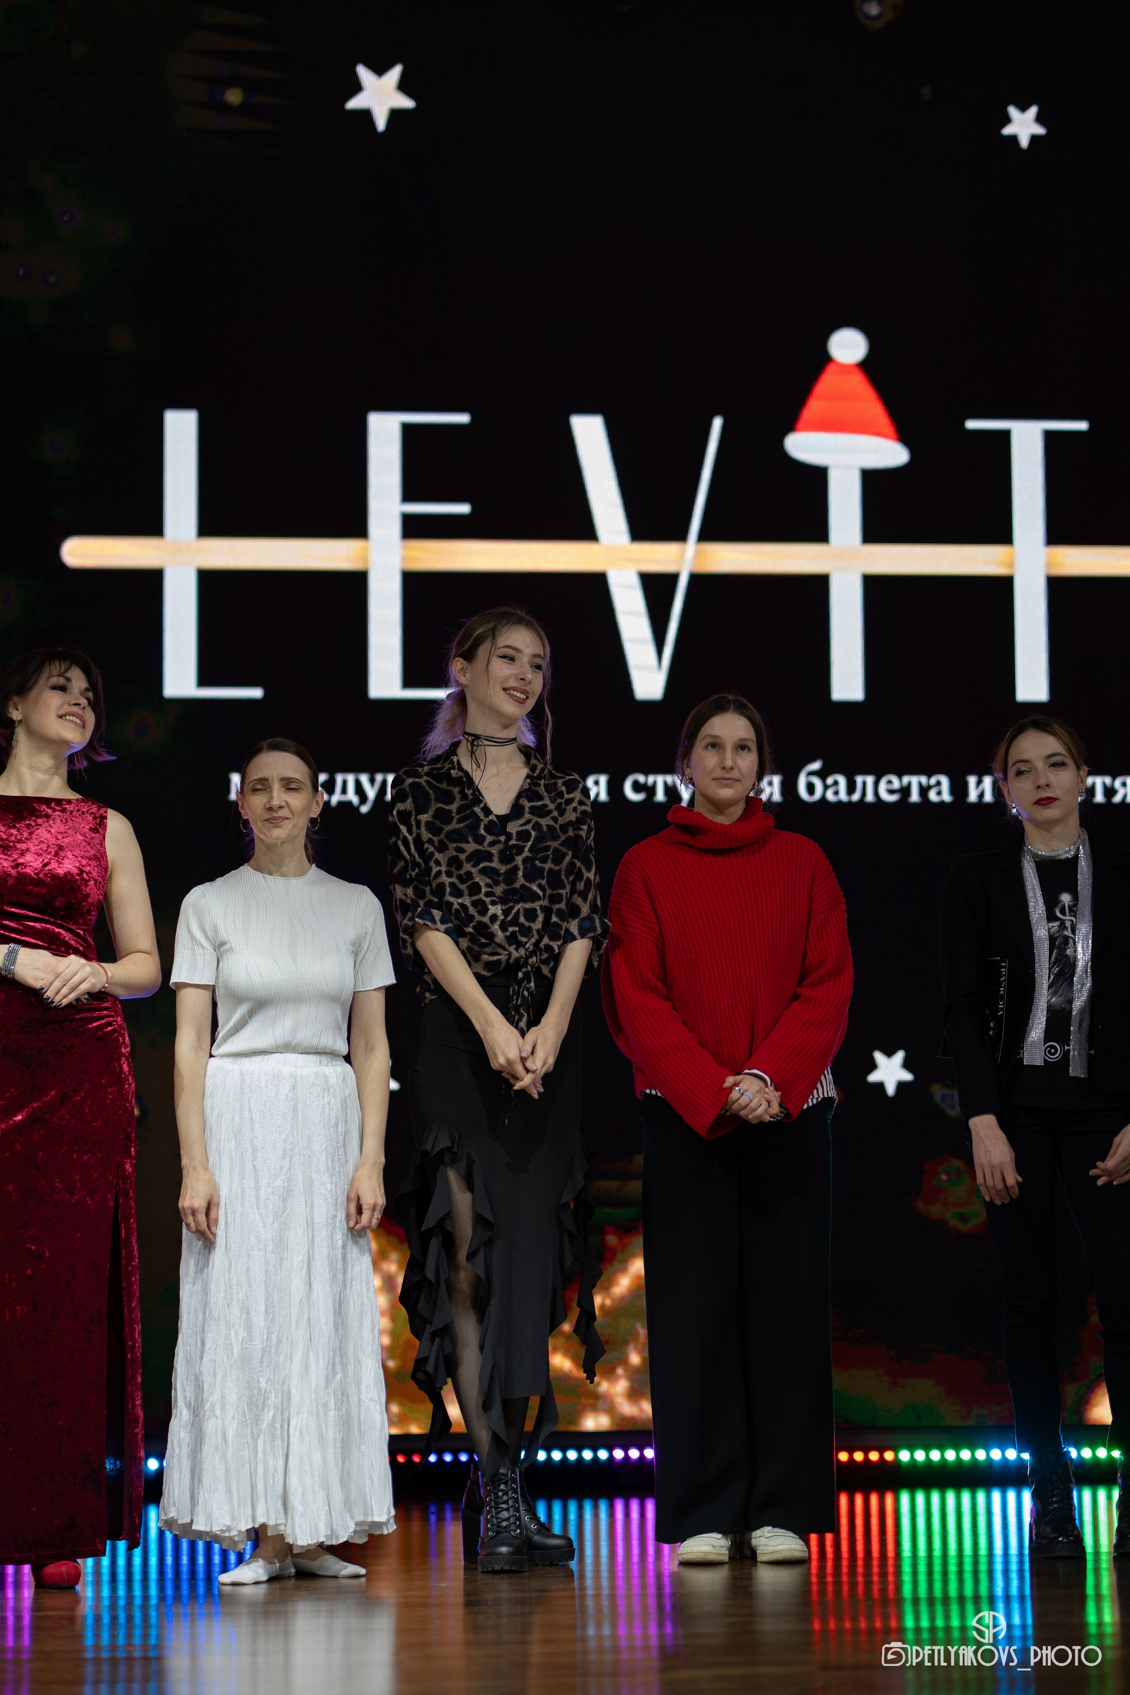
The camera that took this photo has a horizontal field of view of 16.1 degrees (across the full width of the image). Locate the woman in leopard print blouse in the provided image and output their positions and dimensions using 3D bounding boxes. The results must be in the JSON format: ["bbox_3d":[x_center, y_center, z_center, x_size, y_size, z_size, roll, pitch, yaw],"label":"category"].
[{"bbox_3d":[-0.134,0.457,7.763,0.410,1.850,0.370,1,-6,-11],"label":"woman in leopard print blouse"}]

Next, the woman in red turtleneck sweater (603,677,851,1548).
[{"bbox_3d":[0.313,0.542,7.875,0.470,1.696,0.350,0,-6,-2],"label":"woman in red turtleneck sweater"}]

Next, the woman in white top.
[{"bbox_3d":[-0.537,0.577,7.510,0.430,1.566,0.360,0,-6,-5],"label":"woman in white top"}]

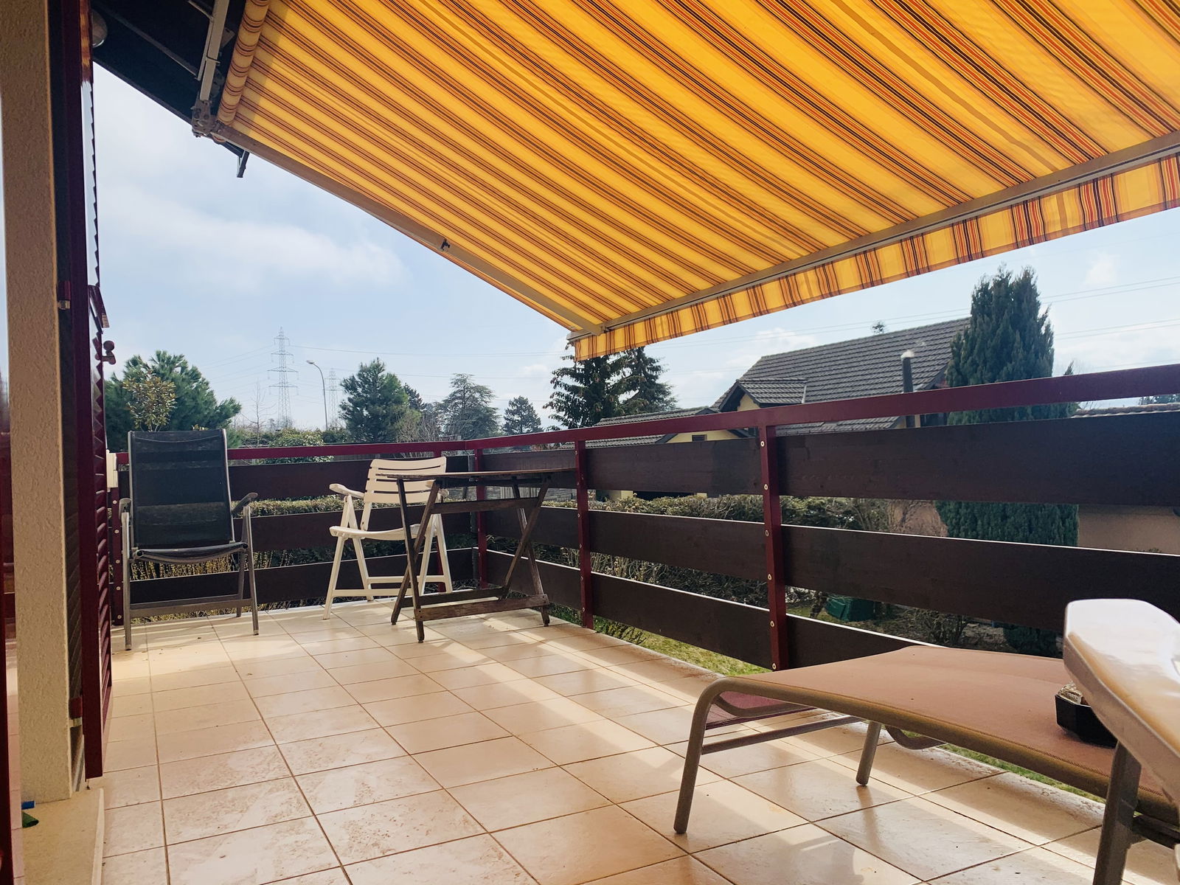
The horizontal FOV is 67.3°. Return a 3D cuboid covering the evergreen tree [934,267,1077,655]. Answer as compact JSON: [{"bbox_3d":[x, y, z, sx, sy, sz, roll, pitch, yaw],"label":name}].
[{"bbox_3d":[5.305,0.263,11.154,1.800,4.947,1.800,-2,-1,-27],"label":"evergreen tree"}]

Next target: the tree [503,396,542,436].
[{"bbox_3d":[-4.966,0.298,67.928,3.200,7.749,3.200,-2,-1,-27],"label":"tree"}]

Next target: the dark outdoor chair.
[{"bbox_3d":[-2.065,0.441,4.548,0.585,1.044,0.715,-2,-1,-27],"label":"dark outdoor chair"}]

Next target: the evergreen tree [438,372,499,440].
[{"bbox_3d":[-8.022,-0.283,59.917,4.200,8.867,4.200,-2,-1,-27],"label":"evergreen tree"}]

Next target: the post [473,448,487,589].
[{"bbox_3d":[-0.685,0.483,5.521,0.046,0.899,0.046,-2,-1,-27],"label":"post"}]

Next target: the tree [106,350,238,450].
[{"bbox_3d":[-9.853,0.663,20.947,3.400,5.679,3.400,-2,-1,-27],"label":"tree"}]

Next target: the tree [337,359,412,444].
[{"bbox_3d":[-7.633,0.299,31.938,2.700,6.630,2.700,-2,-1,-27],"label":"tree"}]

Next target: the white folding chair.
[{"bbox_3d":[-1.129,0.510,4.977,0.585,0.844,0.631,-3,-1,9],"label":"white folding chair"}]

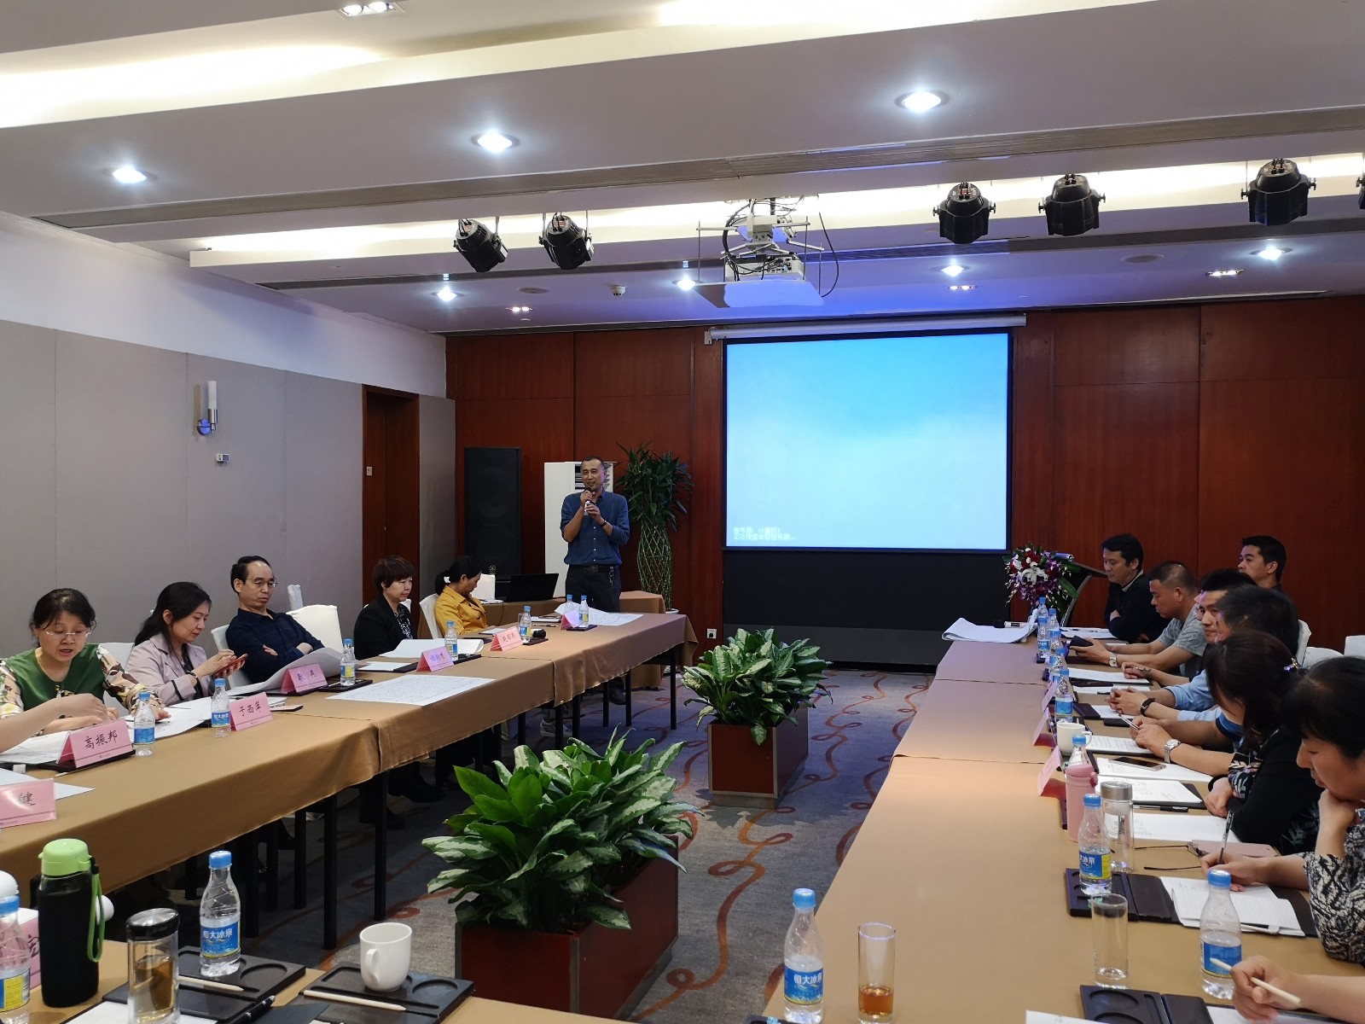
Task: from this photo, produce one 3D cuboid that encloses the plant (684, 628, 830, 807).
[{"bbox_3d":[0.404,1.026,5.543,0.590,0.840,1.000,1,1,17],"label":"plant"}]

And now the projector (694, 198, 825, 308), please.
[{"bbox_3d":[0.449,-1.516,6.136,0.680,0.570,0.620,1,1,13],"label":"projector"}]

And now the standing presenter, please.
[{"bbox_3d":[-0.624,0.504,7.650,0.520,1.780,0.380,0,1,1],"label":"standing presenter"}]

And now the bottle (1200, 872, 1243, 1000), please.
[{"bbox_3d":[0.865,0.675,1.707,0.062,0.192,0.062,1,1,17],"label":"bottle"}]

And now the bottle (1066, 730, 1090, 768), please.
[{"bbox_3d":[1.042,0.676,2.800,0.062,0.192,0.062,0,1,18],"label":"bottle"}]

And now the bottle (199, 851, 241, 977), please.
[{"bbox_3d":[-0.744,0.643,1.717,0.062,0.190,0.062,1,1,17],"label":"bottle"}]

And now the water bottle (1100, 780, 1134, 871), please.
[{"bbox_3d":[0.899,0.647,2.191,0.062,0.177,0.062,1,1,18],"label":"water bottle"}]

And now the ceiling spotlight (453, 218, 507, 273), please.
[{"bbox_3d":[-1.167,-1.537,6.150,0.310,0.270,0.280,0,-25,15],"label":"ceiling spotlight"}]

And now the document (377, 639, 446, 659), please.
[{"bbox_3d":[-1.237,0.658,5.227,0.430,0.060,0.380,1,1,18],"label":"document"}]

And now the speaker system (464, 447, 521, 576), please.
[{"bbox_3d":[-1.720,0.019,9.650,0.500,1.180,0.480,0,1,-5],"label":"speaker system"}]

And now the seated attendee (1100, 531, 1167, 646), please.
[{"bbox_3d":[2.505,0.773,5.901,0.750,1.320,0.520,0,1,4],"label":"seated attendee"}]

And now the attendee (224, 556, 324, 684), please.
[{"bbox_3d":[-1.780,0.827,4.880,0.780,1.240,0.550,1,1,37],"label":"attendee"}]

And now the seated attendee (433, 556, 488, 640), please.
[{"bbox_3d":[-1.149,0.830,6.052,0.720,1.160,0.480,1,1,24],"label":"seated attendee"}]

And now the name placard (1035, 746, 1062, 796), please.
[{"bbox_3d":[0.991,0.683,2.802,0.095,0.092,0.195,1,1,18],"label":"name placard"}]

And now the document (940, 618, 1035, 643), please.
[{"bbox_3d":[1.802,0.673,6.201,0.530,0.100,0.620,1,1,17],"label":"document"}]

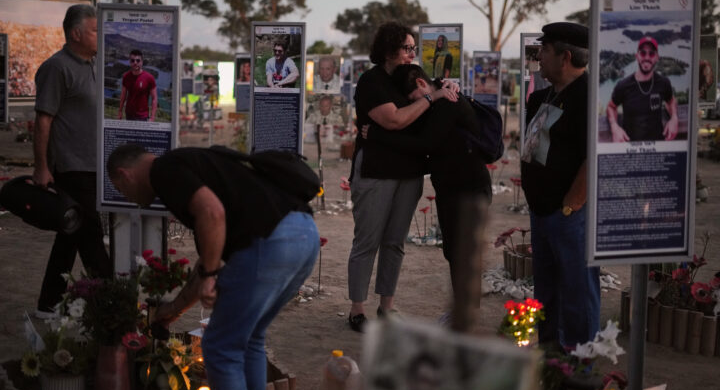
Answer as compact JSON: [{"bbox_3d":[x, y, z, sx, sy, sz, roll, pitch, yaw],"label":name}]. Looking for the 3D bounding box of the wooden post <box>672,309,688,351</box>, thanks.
[{"bbox_3d":[1.636,0.696,5.091,0.073,0.200,0.068,5,7,37],"label":"wooden post"}]

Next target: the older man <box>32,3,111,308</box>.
[{"bbox_3d":[-1.554,-0.186,5.620,0.580,1.760,0.500,2,6,16],"label":"older man"}]

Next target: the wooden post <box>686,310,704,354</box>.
[{"bbox_3d":[1.634,0.675,4.870,0.072,0.190,0.070,1,6,0],"label":"wooden post"}]

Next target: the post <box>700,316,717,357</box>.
[{"bbox_3d":[1.695,0.686,4.850,0.070,0.190,0.068,1,6,0],"label":"post"}]

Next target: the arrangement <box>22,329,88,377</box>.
[{"bbox_3d":[-1.242,0.647,4.080,0.250,0.160,0.220,-1,8,-11],"label":"arrangement"}]

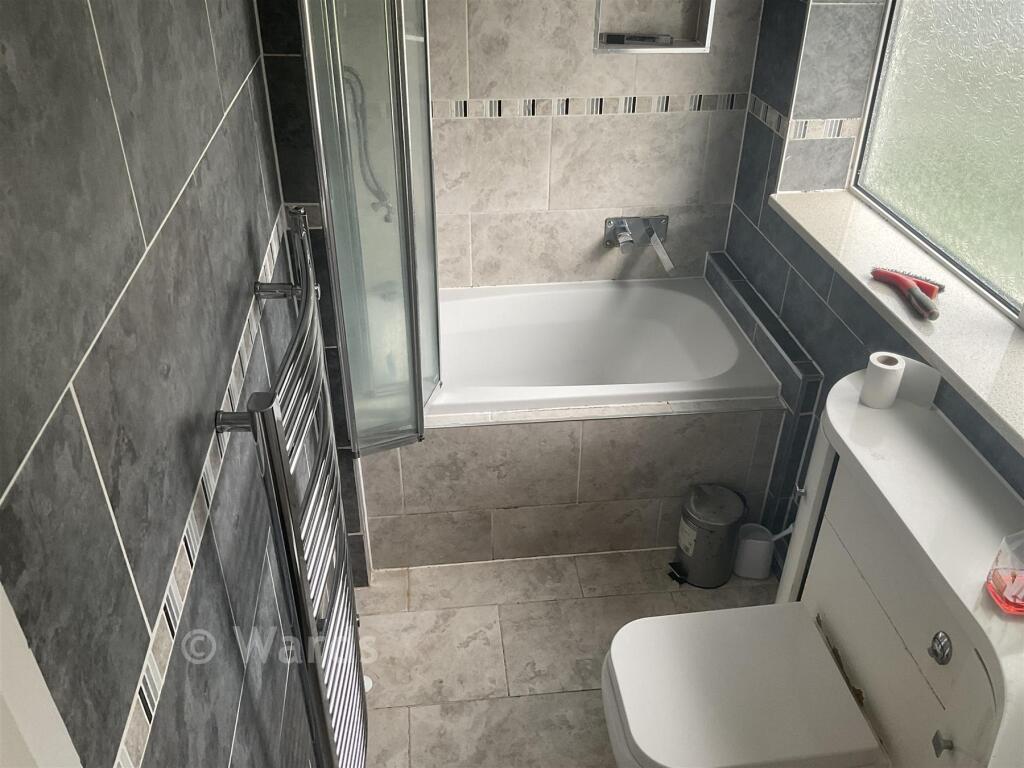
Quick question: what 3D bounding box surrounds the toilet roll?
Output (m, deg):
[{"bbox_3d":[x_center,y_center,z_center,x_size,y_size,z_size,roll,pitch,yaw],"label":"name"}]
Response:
[{"bbox_3d":[0.762,-0.008,1.766,0.069,0.097,0.068,1,33,0],"label":"toilet roll"}]

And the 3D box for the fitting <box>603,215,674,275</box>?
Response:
[{"bbox_3d":[0.421,-0.458,2.784,0.216,0.130,0.148,-3,33,-6],"label":"fitting"}]

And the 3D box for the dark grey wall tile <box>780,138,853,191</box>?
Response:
[{"bbox_3d":[0.870,-0.626,2.456,0.207,0.153,0.010,-3,33,-6],"label":"dark grey wall tile"}]

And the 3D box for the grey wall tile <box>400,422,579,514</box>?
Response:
[{"bbox_3d":[-0.056,0.239,2.412,0.501,0.292,0.010,-3,33,-6],"label":"grey wall tile"}]

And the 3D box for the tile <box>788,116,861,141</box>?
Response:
[{"bbox_3d":[0.870,-0.714,2.399,0.205,0.053,0.010,-3,33,-6],"label":"tile"}]

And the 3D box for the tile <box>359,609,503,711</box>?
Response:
[{"bbox_3d":[-0.247,0.731,2.298,0.449,0.010,0.308,-3,33,-6],"label":"tile"}]

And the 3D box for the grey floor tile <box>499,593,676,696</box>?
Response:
[{"bbox_3d":[0.228,0.705,2.347,0.501,0.010,0.308,-3,33,-6],"label":"grey floor tile"}]

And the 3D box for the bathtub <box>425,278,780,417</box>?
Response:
[{"bbox_3d":[-0.005,0.057,2.728,1.420,0.480,0.694,-3,33,-6],"label":"bathtub"}]

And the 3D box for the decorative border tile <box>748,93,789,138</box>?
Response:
[{"bbox_3d":[0.752,-0.787,2.519,0.010,0.055,0.315,-3,33,-6],"label":"decorative border tile"}]

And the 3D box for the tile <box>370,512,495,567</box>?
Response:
[{"bbox_3d":[-0.235,0.459,2.527,0.360,0.198,0.010,-3,33,-6],"label":"tile"}]

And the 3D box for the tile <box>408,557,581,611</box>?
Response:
[{"bbox_3d":[-0.050,0.588,2.526,0.502,0.010,0.174,-3,33,-6],"label":"tile"}]

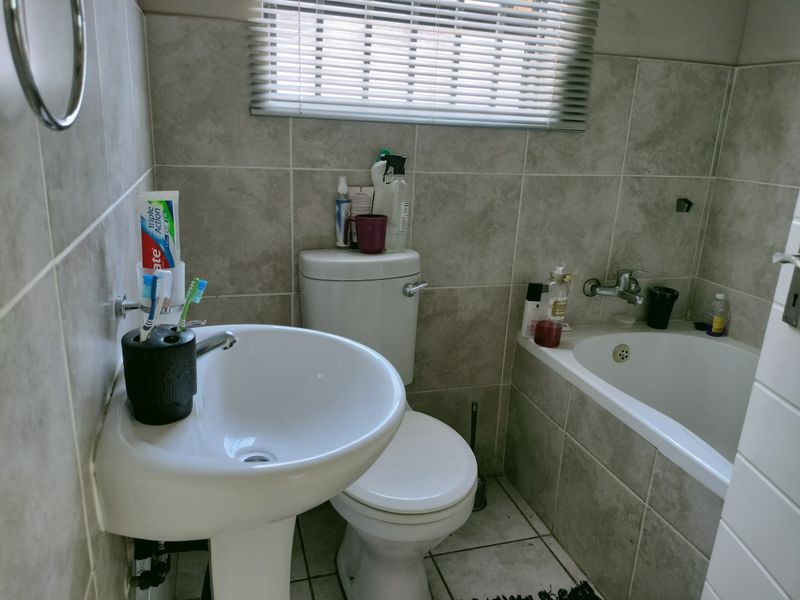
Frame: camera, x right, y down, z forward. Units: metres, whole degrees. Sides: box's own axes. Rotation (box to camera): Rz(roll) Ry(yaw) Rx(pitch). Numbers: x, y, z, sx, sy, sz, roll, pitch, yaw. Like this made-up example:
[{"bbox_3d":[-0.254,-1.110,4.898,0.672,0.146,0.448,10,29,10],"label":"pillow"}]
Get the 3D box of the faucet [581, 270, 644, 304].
[{"bbox_3d":[0.738,-0.049,2.018,0.230,0.097,0.157,-3,18,-18],"label":"faucet"}]

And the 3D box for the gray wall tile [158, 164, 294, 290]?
[{"bbox_3d":[-0.459,-0.176,1.663,0.334,0.344,0.010,-3,18,-18],"label":"gray wall tile"}]

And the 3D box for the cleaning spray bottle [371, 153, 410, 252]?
[{"bbox_3d":[-0.017,-0.265,1.702,0.085,0.256,0.066,-3,17,-17],"label":"cleaning spray bottle"}]

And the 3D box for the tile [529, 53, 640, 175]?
[{"bbox_3d":[0.541,-0.548,1.872,0.342,0.340,0.012,-3,17,-17],"label":"tile"}]

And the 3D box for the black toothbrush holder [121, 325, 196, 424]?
[{"bbox_3d":[-0.321,0.100,0.841,0.086,0.105,0.084,-3,18,-18],"label":"black toothbrush holder"}]

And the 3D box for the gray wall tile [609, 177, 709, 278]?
[{"bbox_3d":[0.854,-0.234,2.072,0.342,0.340,0.012,-3,17,-17],"label":"gray wall tile"}]

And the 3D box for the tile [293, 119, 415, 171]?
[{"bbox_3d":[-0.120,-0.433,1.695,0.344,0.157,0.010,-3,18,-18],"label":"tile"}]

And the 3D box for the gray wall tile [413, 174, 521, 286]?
[{"bbox_3d":[0.196,-0.206,1.867,0.342,0.340,0.012,-3,17,-17],"label":"gray wall tile"}]

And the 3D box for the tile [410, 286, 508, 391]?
[{"bbox_3d":[0.180,0.123,1.965,0.342,0.340,0.012,-3,17,-17],"label":"tile"}]

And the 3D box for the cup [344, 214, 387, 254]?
[{"bbox_3d":[-0.089,-0.180,1.694,0.118,0.099,0.088,-3,18,-18],"label":"cup"}]

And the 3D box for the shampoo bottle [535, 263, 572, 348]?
[{"bbox_3d":[0.482,0.011,1.947,0.082,0.238,0.072,3,17,-1],"label":"shampoo bottle"}]

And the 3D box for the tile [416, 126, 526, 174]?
[{"bbox_3d":[0.207,-0.436,1.799,0.342,0.135,0.012,-3,17,-17],"label":"tile"}]

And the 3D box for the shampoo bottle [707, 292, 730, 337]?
[{"bbox_3d":[1.047,0.045,2.033,0.067,0.137,0.064,11,19,27],"label":"shampoo bottle"}]

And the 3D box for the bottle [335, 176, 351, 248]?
[{"bbox_3d":[-0.154,-0.240,1.710,0.042,0.192,0.042,1,17,-5],"label":"bottle"}]

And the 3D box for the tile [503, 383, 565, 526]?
[{"bbox_3d":[0.419,0.491,1.972,0.012,0.341,0.325,-3,17,-17],"label":"tile"}]

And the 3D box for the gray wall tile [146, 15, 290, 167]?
[{"bbox_3d":[-0.443,-0.505,1.566,0.335,0.340,0.012,-3,17,-17],"label":"gray wall tile"}]

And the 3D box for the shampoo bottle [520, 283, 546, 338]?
[{"bbox_3d":[0.431,0.033,1.982,0.062,0.171,0.036,-2,18,-15],"label":"shampoo bottle"}]

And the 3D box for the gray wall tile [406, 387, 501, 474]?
[{"bbox_3d":[0.163,0.457,2.078,0.344,0.339,0.010,-3,18,-18],"label":"gray wall tile"}]

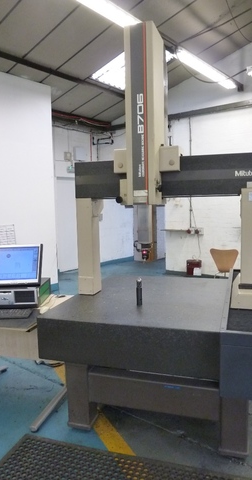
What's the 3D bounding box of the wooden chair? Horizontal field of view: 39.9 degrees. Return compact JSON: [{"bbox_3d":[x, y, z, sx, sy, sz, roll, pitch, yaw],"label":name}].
[{"bbox_3d":[1.615,0.520,5.664,0.480,0.800,0.500,1,6,19],"label":"wooden chair"}]

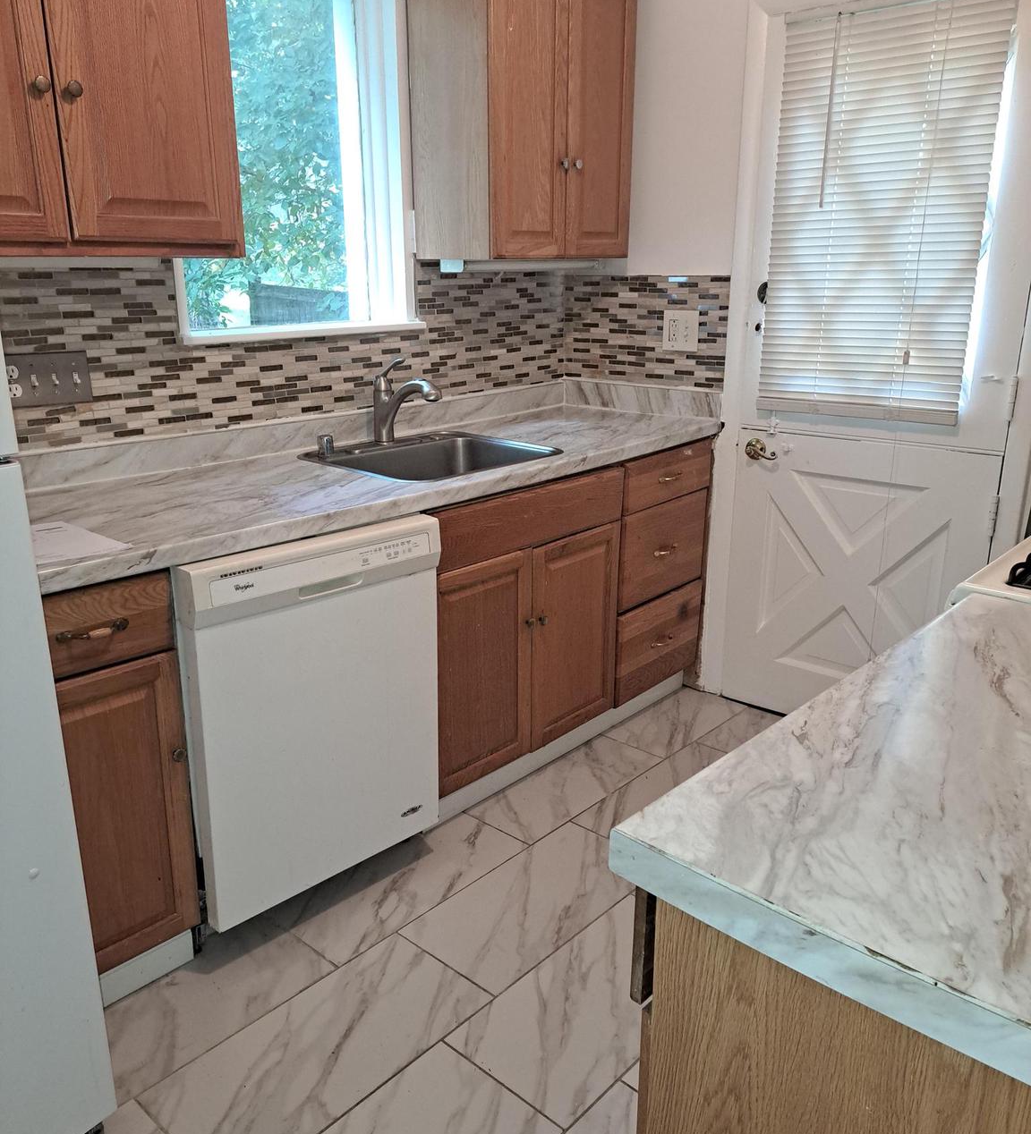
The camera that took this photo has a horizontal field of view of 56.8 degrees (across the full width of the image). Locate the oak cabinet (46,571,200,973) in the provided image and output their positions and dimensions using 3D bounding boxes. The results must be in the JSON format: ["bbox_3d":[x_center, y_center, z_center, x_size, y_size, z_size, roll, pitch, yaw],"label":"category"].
[{"bbox_3d":[-0.949,0.339,1.903,0.620,0.755,0.310,15,22,40],"label":"oak cabinet"}]

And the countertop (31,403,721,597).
[{"bbox_3d":[-0.318,-0.251,2.475,0.675,0.043,2.220,15,22,40],"label":"countertop"}]

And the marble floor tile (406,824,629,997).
[{"bbox_3d":[0.052,0.774,2.224,0.298,0.010,0.607,15,22,40],"label":"marble floor tile"}]

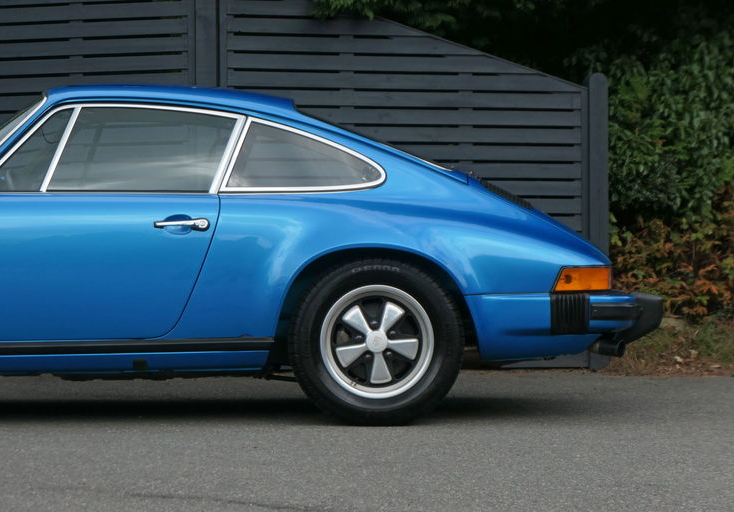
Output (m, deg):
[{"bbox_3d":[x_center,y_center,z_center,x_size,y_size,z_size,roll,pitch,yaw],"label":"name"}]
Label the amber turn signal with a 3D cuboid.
[{"bbox_3d":[0.807,0.084,8.750,0.215,0.090,0.110,0,0,-10],"label":"amber turn signal"}]

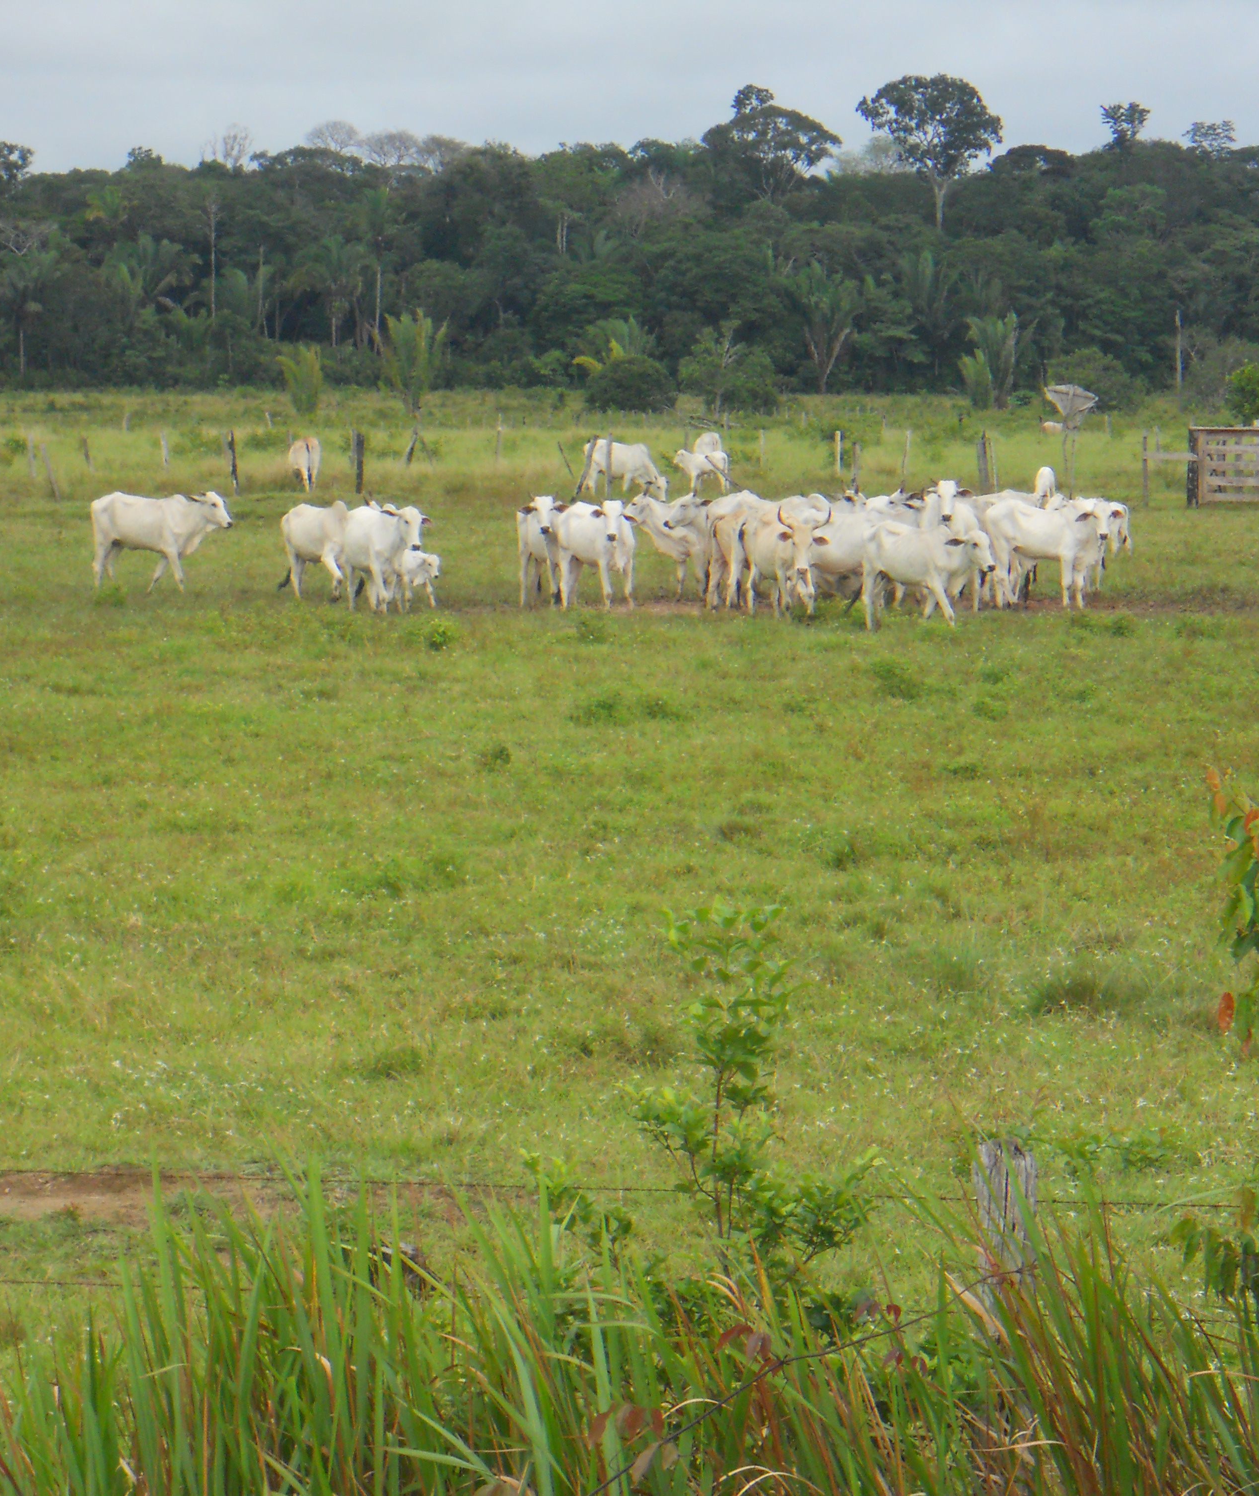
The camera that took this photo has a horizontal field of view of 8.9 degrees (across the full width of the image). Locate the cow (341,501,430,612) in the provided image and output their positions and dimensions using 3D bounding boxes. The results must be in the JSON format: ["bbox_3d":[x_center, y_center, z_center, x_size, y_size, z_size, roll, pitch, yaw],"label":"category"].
[{"bbox_3d":[-3.182,-2.509,105.600,0.580,1.420,1.950,-1,3,-24],"label":"cow"}]

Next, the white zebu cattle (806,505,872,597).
[{"bbox_3d":[2.953,-2.672,112.000,2.000,1.480,0.580,0,3,-5],"label":"white zebu cattle"}]

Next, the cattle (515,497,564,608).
[{"bbox_3d":[-1.228,-2.738,112.500,0.550,1.520,2.000,-1,3,-20],"label":"cattle"}]

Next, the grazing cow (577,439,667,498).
[{"bbox_3d":[-0.094,-6.761,195.000,2.000,1.420,0.550,0,3,8],"label":"grazing cow"}]

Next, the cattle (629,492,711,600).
[{"bbox_3d":[0.864,-2.754,110.500,2.100,1.450,0.620,-2,3,-32],"label":"cattle"}]

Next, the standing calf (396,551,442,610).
[{"bbox_3d":[-2.790,-2.187,105.800,0.340,0.800,1.100,-2,3,-32],"label":"standing calf"}]

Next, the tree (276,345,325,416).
[{"bbox_3d":[-17.934,-19.974,440.000,2.600,4.100,2.500,0,3,0],"label":"tree"}]

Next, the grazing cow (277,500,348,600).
[{"bbox_3d":[-4.319,-2.883,118.000,2.000,1.480,0.550,1,3,25],"label":"grazing cow"}]

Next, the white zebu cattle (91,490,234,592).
[{"bbox_3d":[-6.885,-3.046,119.000,2.080,1.490,0.550,1,3,13],"label":"white zebu cattle"}]

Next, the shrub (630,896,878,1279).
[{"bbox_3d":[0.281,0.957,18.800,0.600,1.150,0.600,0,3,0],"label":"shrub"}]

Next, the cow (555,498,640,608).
[{"bbox_3d":[-0.458,-2.663,110.300,0.600,1.500,2.000,-2,3,-32],"label":"cow"}]

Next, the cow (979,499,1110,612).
[{"bbox_3d":[5.447,-2.539,106.000,1.850,1.410,0.600,2,4,40],"label":"cow"}]

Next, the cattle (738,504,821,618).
[{"bbox_3d":[2.022,-2.494,108.500,0.580,1.520,2.000,-2,4,-38],"label":"cattle"}]

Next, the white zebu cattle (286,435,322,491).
[{"bbox_3d":[-8.136,-7.102,202.000,0.650,1.400,2.000,-1,3,-14],"label":"white zebu cattle"}]

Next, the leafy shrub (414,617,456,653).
[{"bbox_3d":[-2.185,-1.276,90.500,0.460,0.380,0.440,0,3,0],"label":"leafy shrub"}]

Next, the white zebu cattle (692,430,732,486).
[{"bbox_3d":[2.069,-7.433,208.000,0.650,1.400,2.000,0,3,-8],"label":"white zebu cattle"}]

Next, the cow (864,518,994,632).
[{"bbox_3d":[3.884,-2.251,105.000,1.850,1.400,0.500,0,3,-8],"label":"cow"}]

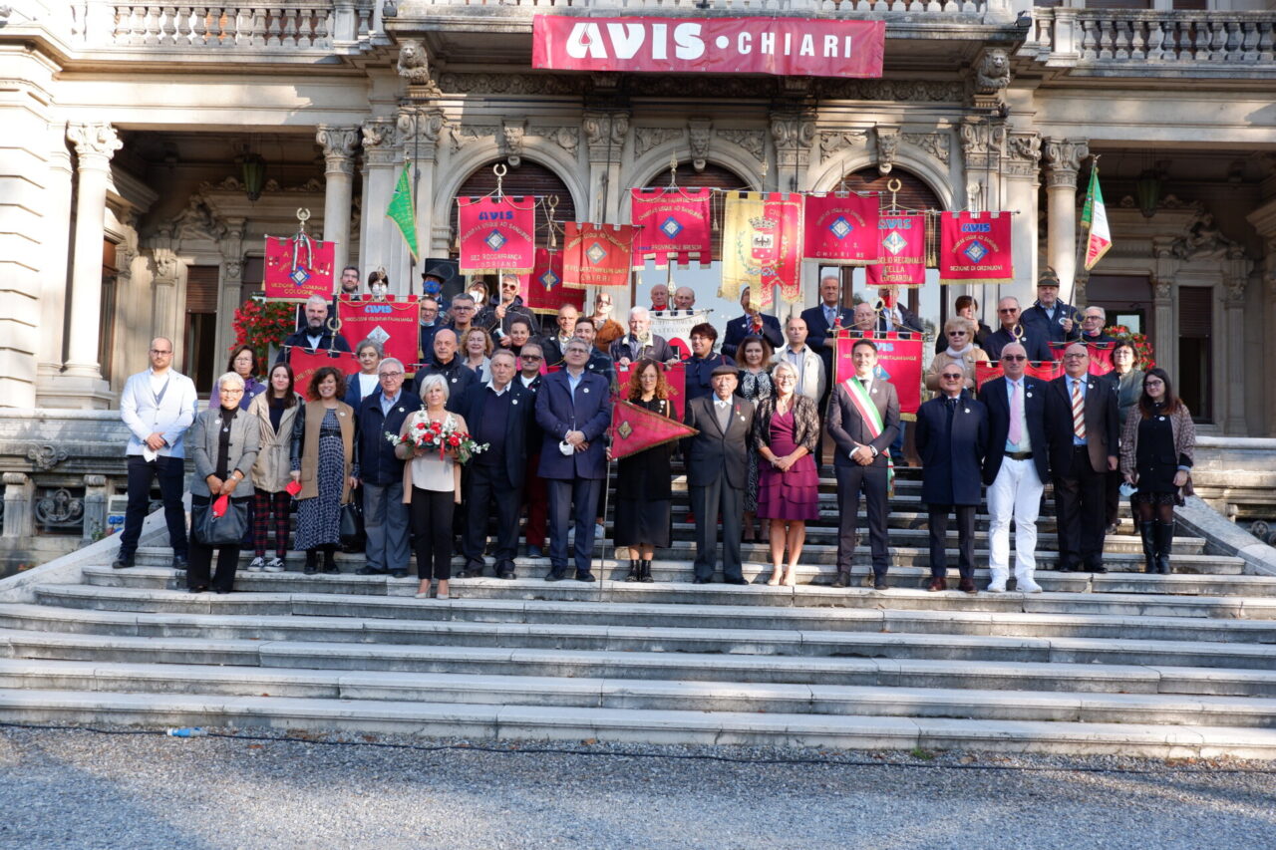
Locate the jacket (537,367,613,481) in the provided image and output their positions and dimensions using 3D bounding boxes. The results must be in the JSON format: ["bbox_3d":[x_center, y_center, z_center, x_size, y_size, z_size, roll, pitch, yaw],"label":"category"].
[{"bbox_3d":[-0.486,-0.001,9.490,0.564,0.832,0.350,2,-4,-1],"label":"jacket"}]

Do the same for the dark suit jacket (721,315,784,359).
[{"bbox_3d":[1.108,-0.716,12.481,0.570,0.770,0.340,1,-4,2],"label":"dark suit jacket"}]

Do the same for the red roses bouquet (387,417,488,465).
[{"bbox_3d":[-1.431,0.103,9.134,0.720,0.370,0.340,2,-4,-3],"label":"red roses bouquet"}]

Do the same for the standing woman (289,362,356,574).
[{"bbox_3d":[-2.407,0.343,9.765,0.520,1.600,0.360,2,-4,-5],"label":"standing woman"}]

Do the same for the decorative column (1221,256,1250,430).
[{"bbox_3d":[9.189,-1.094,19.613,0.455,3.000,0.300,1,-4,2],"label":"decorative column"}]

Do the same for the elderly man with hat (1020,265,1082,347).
[{"bbox_3d":[3.887,-0.502,12.071,0.560,1.860,0.400,1,-4,7],"label":"elderly man with hat"}]

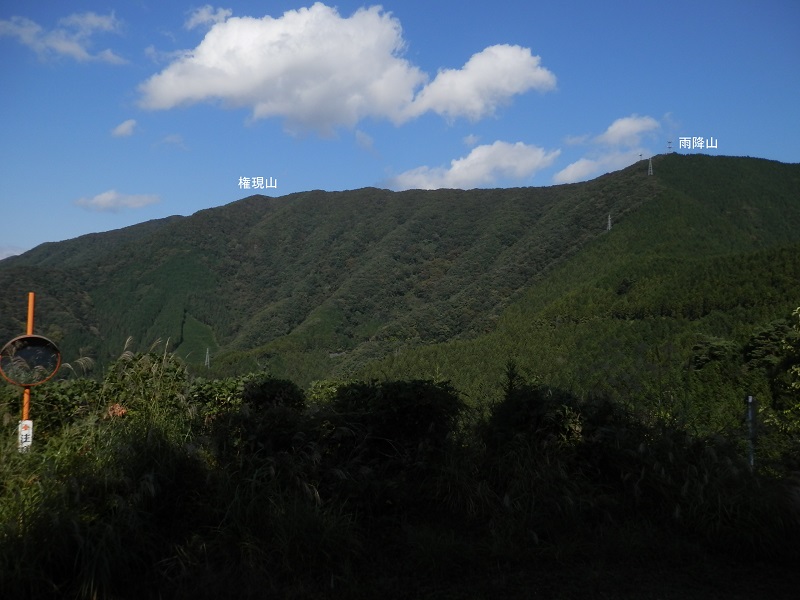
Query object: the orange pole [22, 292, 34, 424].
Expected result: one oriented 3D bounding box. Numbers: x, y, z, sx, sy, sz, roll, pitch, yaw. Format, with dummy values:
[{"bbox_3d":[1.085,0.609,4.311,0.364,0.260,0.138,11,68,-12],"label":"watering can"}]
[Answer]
[{"bbox_3d":[-5.838,1.328,9.056,0.077,2.900,0.077,3,-4,-33],"label":"orange pole"}]

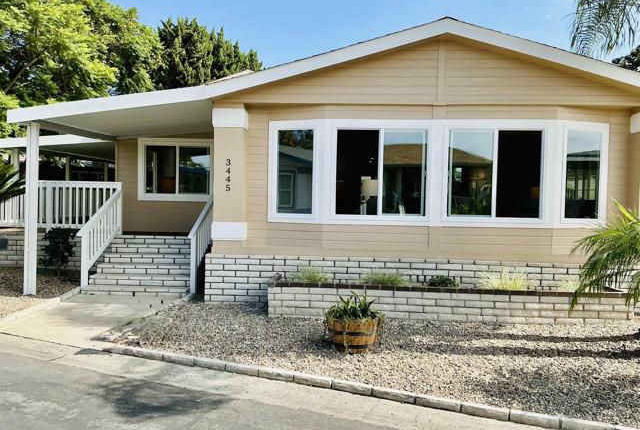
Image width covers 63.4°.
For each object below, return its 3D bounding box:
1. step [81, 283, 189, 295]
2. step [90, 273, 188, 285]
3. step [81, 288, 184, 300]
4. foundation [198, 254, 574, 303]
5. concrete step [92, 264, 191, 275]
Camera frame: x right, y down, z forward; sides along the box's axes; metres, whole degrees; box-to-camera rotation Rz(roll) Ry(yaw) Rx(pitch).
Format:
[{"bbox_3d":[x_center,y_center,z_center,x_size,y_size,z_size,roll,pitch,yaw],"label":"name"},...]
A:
[{"bbox_3d":[-3.091,1.301,8.794,1.840,0.140,0.301,1,0,4],"label":"step"},{"bbox_3d":[-3.089,1.149,9.085,1.840,0.160,0.301,1,0,4],"label":"step"},{"bbox_3d":[-3.091,1.319,8.794,1.840,0.135,0.301,1,0,4],"label":"step"},{"bbox_3d":[1.310,1.123,8.435,6.420,0.836,0.200,1,0,4],"label":"foundation"},{"bbox_3d":[-3.071,0.987,9.375,1.850,0.160,0.301,1,0,4],"label":"concrete step"}]

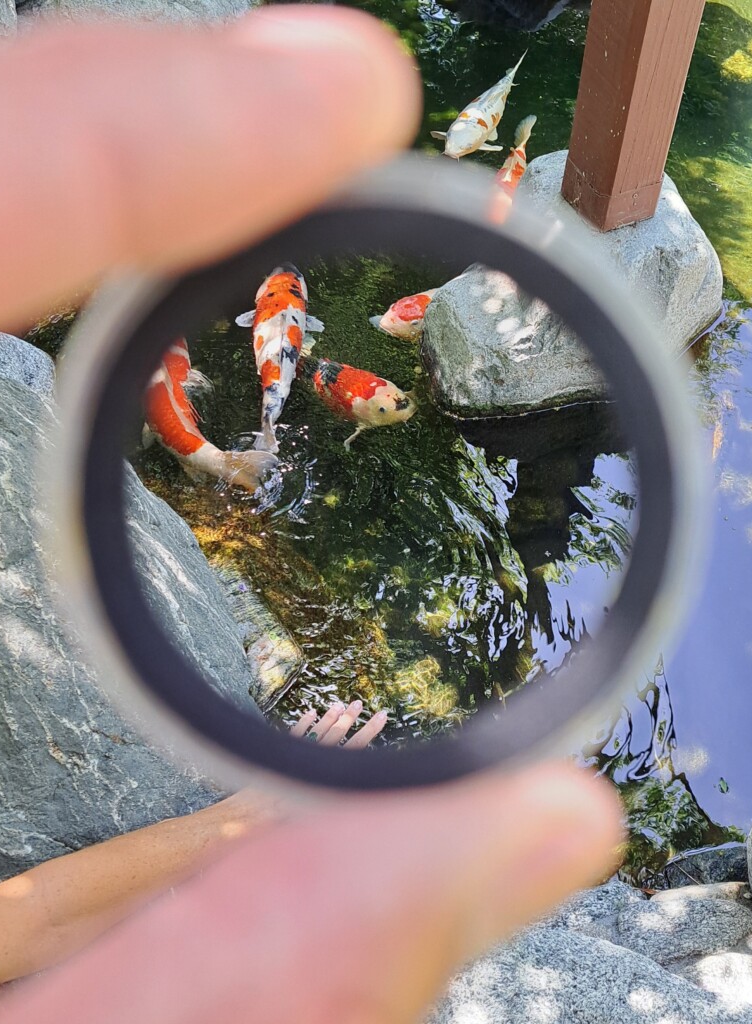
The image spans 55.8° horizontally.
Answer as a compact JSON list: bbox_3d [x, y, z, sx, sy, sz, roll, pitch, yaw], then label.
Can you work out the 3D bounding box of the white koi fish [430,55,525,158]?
[{"bbox_3d":[0.345,-1.213,2.141,0.180,0.130,0.620,19,55,14],"label":"white koi fish"}]

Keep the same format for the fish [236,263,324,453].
[{"bbox_3d":[-0.196,-0.339,1.470,0.170,0.130,0.530,-2,53,-1],"label":"fish"}]

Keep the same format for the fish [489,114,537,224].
[{"bbox_3d":[0.360,-0.877,1.883,0.130,0.130,0.540,15,54,11],"label":"fish"}]

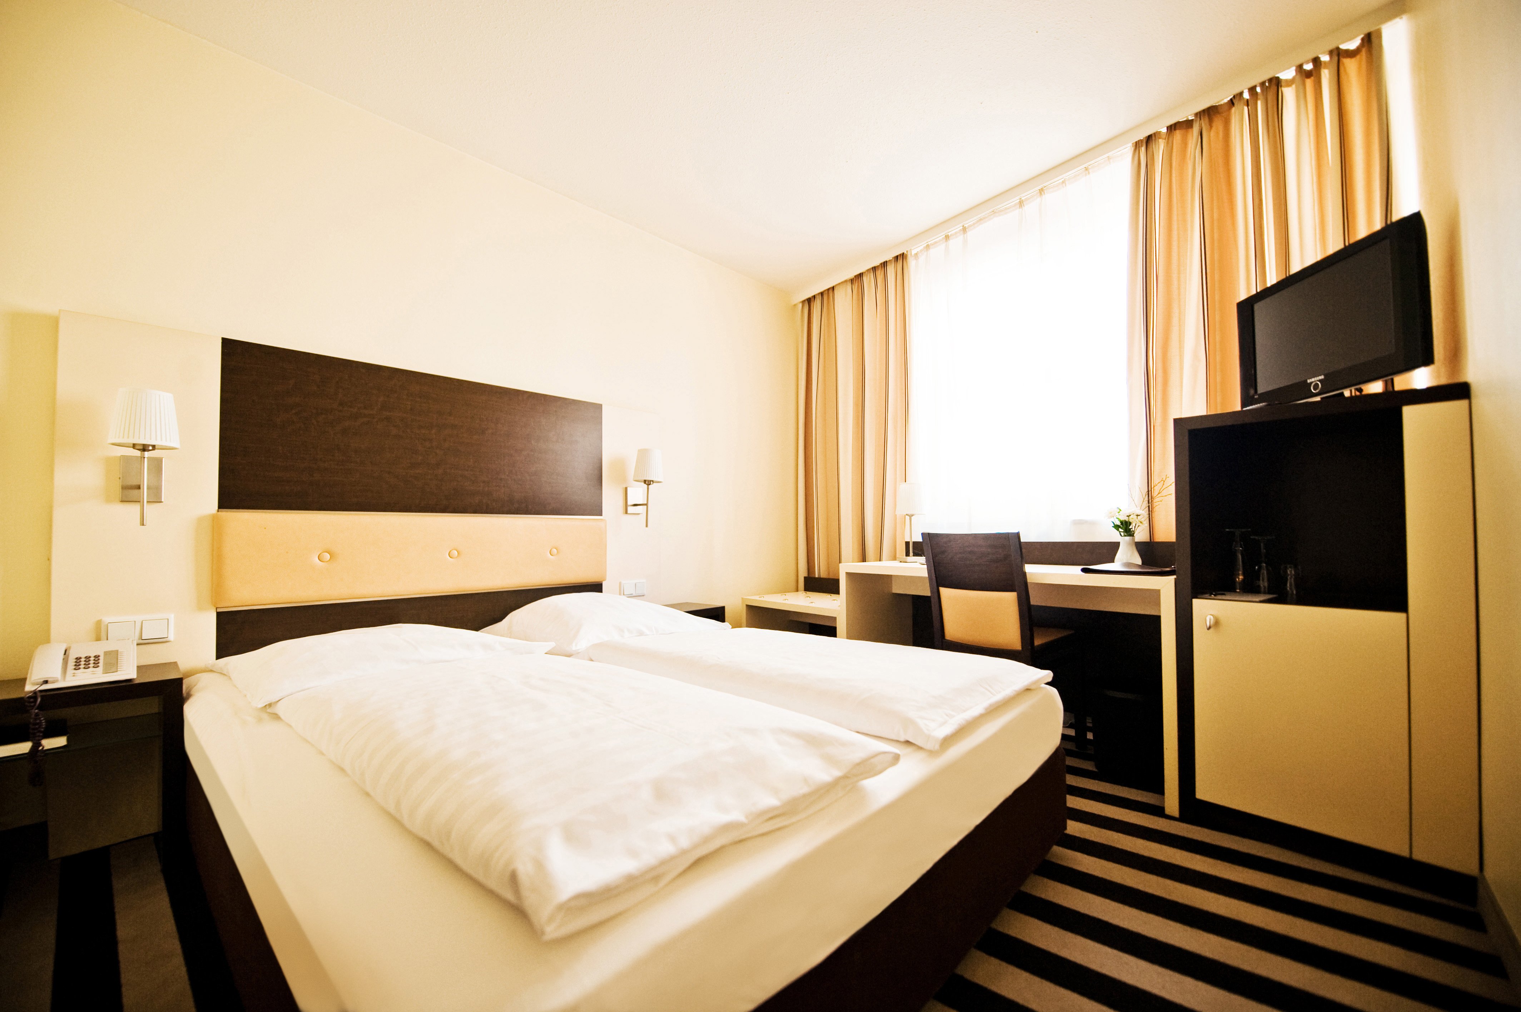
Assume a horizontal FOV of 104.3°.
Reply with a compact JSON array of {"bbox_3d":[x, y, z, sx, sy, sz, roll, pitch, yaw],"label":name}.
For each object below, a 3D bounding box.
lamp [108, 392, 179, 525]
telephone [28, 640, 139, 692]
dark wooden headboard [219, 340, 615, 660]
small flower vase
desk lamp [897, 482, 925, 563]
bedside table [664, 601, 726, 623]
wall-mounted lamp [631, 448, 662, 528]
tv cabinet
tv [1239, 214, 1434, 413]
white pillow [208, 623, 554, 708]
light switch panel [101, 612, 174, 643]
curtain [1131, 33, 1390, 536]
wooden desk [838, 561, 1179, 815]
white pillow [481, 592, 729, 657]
[{"bbox_3d":[-1.829,-0.140,1.753,0.205,0.395,0.140,-2,-3,43],"label":"lamp"},{"bbox_3d":[-1.853,0.432,1.623,0.200,0.100,0.200,2,-3,-41],"label":"telephone"},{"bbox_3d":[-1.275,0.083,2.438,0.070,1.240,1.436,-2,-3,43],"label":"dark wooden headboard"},{"bbox_3d":[1.419,0.179,2.280,0.107,0.120,0.107,2,-3,-40],"label":"small flower vase"},{"bbox_3d":[0.773,0.084,3.040,0.150,0.400,0.150,2,-3,-40],"label":"desk lamp"},{"bbox_3d":[-0.440,0.779,3.067,0.300,0.490,0.400,-2,-3,43],"label":"bedside table"},{"bbox_3d":[-0.587,-0.090,3.019,0.200,0.405,0.150,-2,-3,43],"label":"wall-mounted lamp"},{"bbox_3d":[1.730,0.340,1.821,0.540,1.235,0.610,1,-3,-38],"label":"tv cabinet"},{"bbox_3d":[1.679,-0.497,1.746,0.130,0.400,0.620,-1,-2,5],"label":"tv"},{"bbox_3d":[-1.253,0.484,1.996,0.620,0.150,0.830,-2,-3,43],"label":"white pillow"},{"bbox_3d":[-1.898,0.375,1.801,0.014,0.081,0.153,-2,-3,43],"label":"light switch panel"},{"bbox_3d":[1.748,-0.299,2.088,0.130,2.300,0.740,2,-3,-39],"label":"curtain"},{"bbox_3d":[1.071,0.646,2.621,0.520,0.757,1.453,1,-3,-38],"label":"wooden desk"},{"bbox_3d":[-0.653,0.480,2.535,0.620,0.170,0.790,-2,-3,43],"label":"white pillow"}]

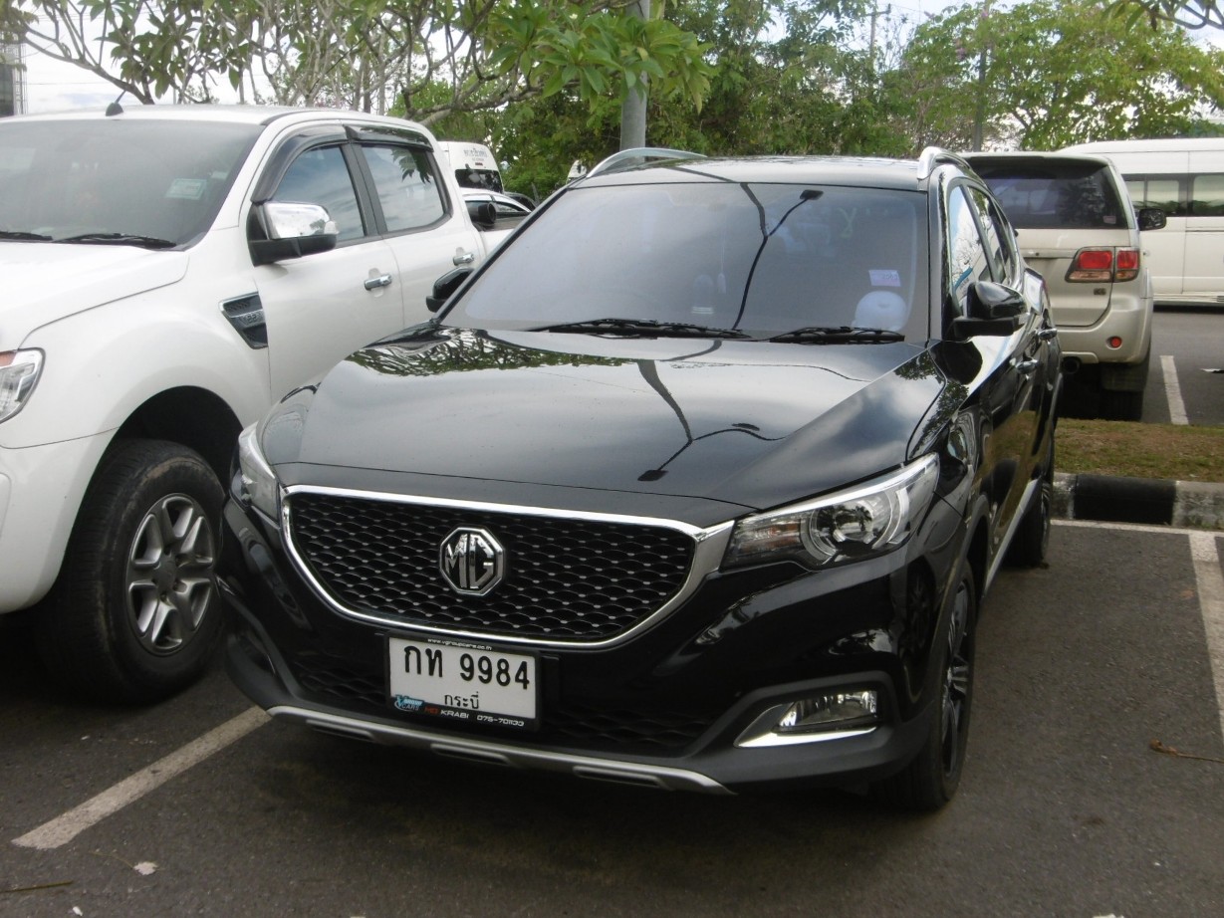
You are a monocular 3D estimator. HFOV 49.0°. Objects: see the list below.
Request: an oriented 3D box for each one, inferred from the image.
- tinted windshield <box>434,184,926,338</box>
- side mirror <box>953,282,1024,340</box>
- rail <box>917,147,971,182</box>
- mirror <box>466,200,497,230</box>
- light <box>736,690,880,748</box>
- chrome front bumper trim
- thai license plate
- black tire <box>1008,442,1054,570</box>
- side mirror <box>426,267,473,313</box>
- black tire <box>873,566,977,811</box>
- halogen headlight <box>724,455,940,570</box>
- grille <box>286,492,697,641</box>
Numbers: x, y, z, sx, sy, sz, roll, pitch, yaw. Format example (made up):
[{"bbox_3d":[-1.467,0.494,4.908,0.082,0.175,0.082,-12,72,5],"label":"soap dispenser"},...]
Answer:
[{"bbox_3d":[0.250,-0.598,3.952,1.410,0.110,0.830,4,42,22],"label":"tinted windshield"},{"bbox_3d":[1.042,-0.410,3.674,0.210,0.165,0.155,4,11,22],"label":"side mirror"},{"bbox_3d":[1.238,-1.044,4.804,0.070,0.120,1.550,4,11,22],"label":"rail"},{"bbox_3d":[-1.000,-1.874,10.300,0.180,0.200,0.240,5,11,24],"label":"mirror"},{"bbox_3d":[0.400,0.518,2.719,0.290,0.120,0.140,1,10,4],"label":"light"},{"bbox_3d":[-0.276,0.618,2.856,1.130,0.080,0.140,4,11,22],"label":"chrome front bumper trim"},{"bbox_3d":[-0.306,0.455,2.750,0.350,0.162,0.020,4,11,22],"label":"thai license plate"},{"bbox_3d":[1.731,0.117,5.661,0.215,0.645,0.645,4,11,22],"label":"black tire"},{"bbox_3d":[-0.489,-0.535,4.311,0.210,0.160,0.170,4,11,22],"label":"side mirror"},{"bbox_3d":[0.740,0.520,3.308,0.215,0.645,0.645,4,11,22],"label":"black tire"},{"bbox_3d":[0.454,0.121,2.745,0.345,0.205,0.500,4,11,22],"label":"halogen headlight"},{"bbox_3d":[-0.290,0.222,2.780,0.980,0.275,0.140,4,11,22],"label":"grille"}]

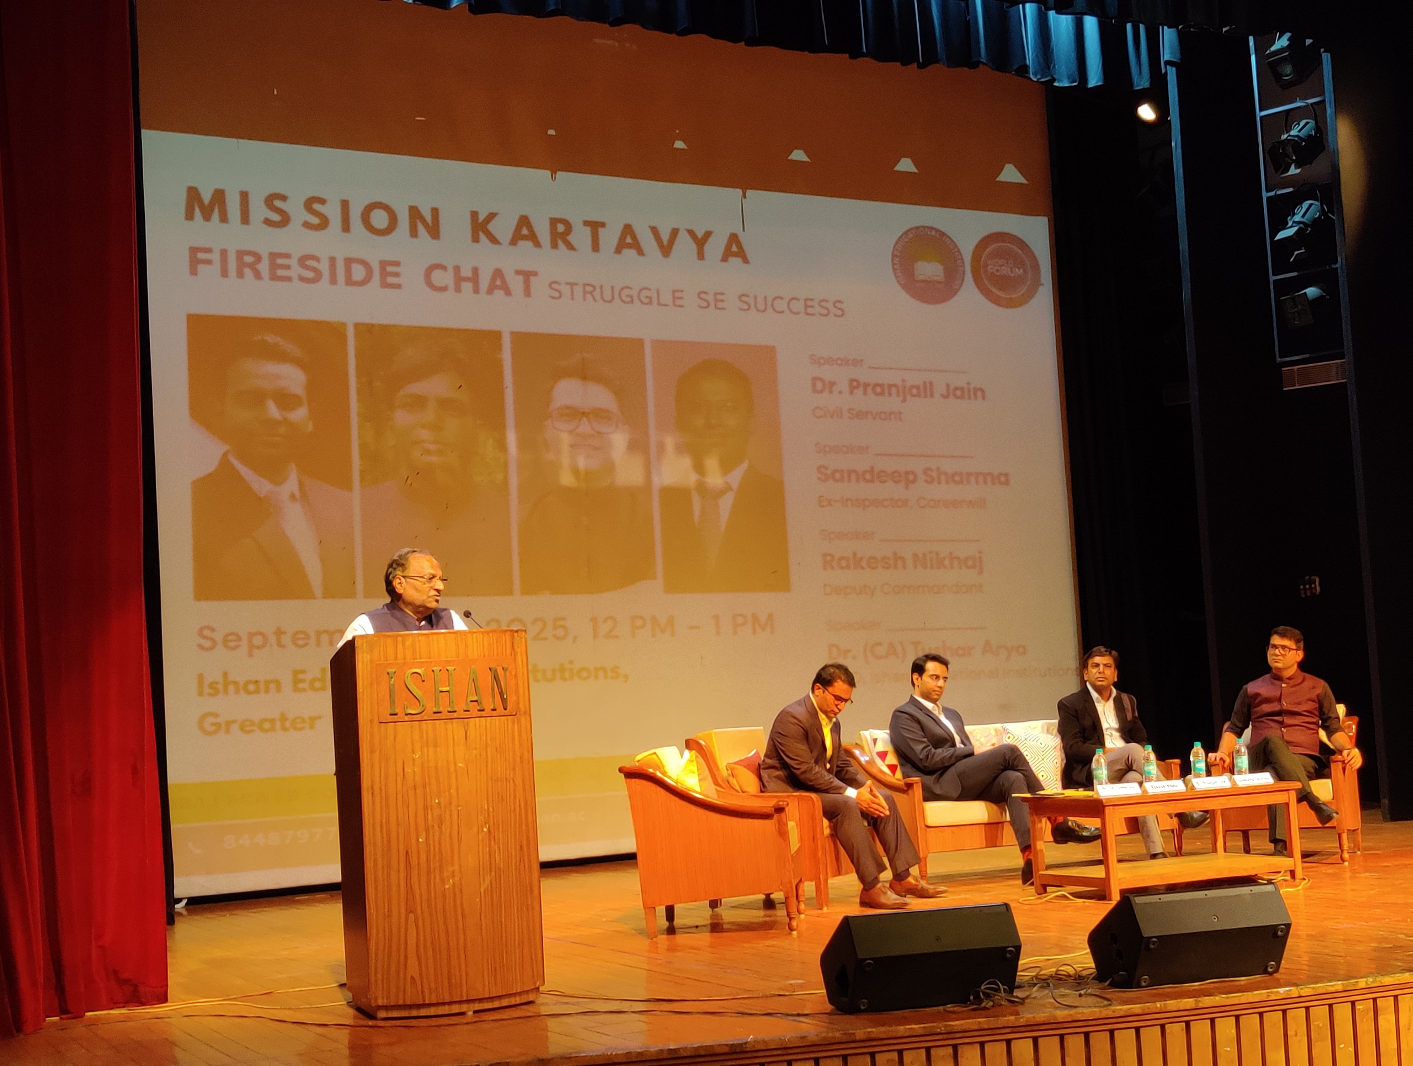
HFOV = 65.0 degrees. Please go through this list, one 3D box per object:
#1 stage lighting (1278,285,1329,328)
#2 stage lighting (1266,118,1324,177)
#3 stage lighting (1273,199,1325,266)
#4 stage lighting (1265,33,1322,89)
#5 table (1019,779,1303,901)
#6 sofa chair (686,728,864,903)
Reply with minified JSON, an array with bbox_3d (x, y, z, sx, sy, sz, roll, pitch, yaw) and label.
[{"bbox_3d":[4.363,-1.656,8.100,0.250,0.270,0.340,-10,12,36],"label":"stage lighting"},{"bbox_3d":[4.308,-2.823,8.100,0.340,0.270,0.250,-25,4,-34],"label":"stage lighting"},{"bbox_3d":[4.325,-2.197,8.100,0.360,0.260,0.250,-50,19,-30],"label":"stage lighting"},{"bbox_3d":[4.285,-3.448,8.100,0.250,0.270,0.340,-12,16,42],"label":"stage lighting"},{"bbox_3d":[2.340,1.579,5.750,1.200,0.450,0.580,0,-10,-20],"label":"table"},{"bbox_3d":[0.414,1.466,5.720,0.750,0.770,0.690,-8,-10,26],"label":"sofa chair"}]

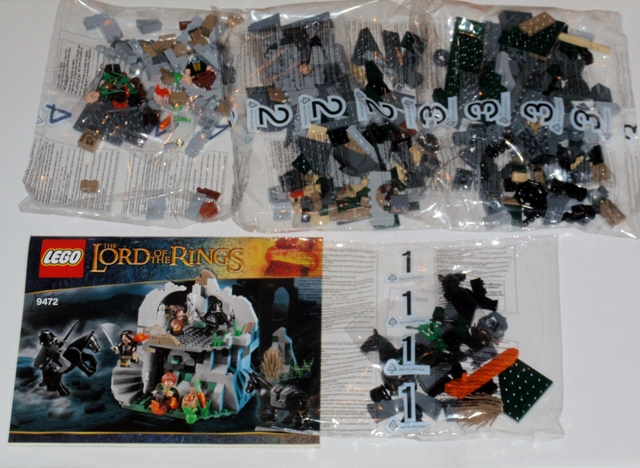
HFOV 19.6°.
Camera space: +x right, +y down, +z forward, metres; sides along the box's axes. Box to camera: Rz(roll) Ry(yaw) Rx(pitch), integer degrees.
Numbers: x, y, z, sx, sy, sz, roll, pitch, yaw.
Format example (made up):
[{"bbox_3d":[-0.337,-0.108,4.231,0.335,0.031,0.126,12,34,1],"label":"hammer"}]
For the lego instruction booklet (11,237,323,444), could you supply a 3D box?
[{"bbox_3d":[-0.128,0.089,1.581,0.259,0.004,0.202,0,58,1],"label":"lego instruction booklet"}]

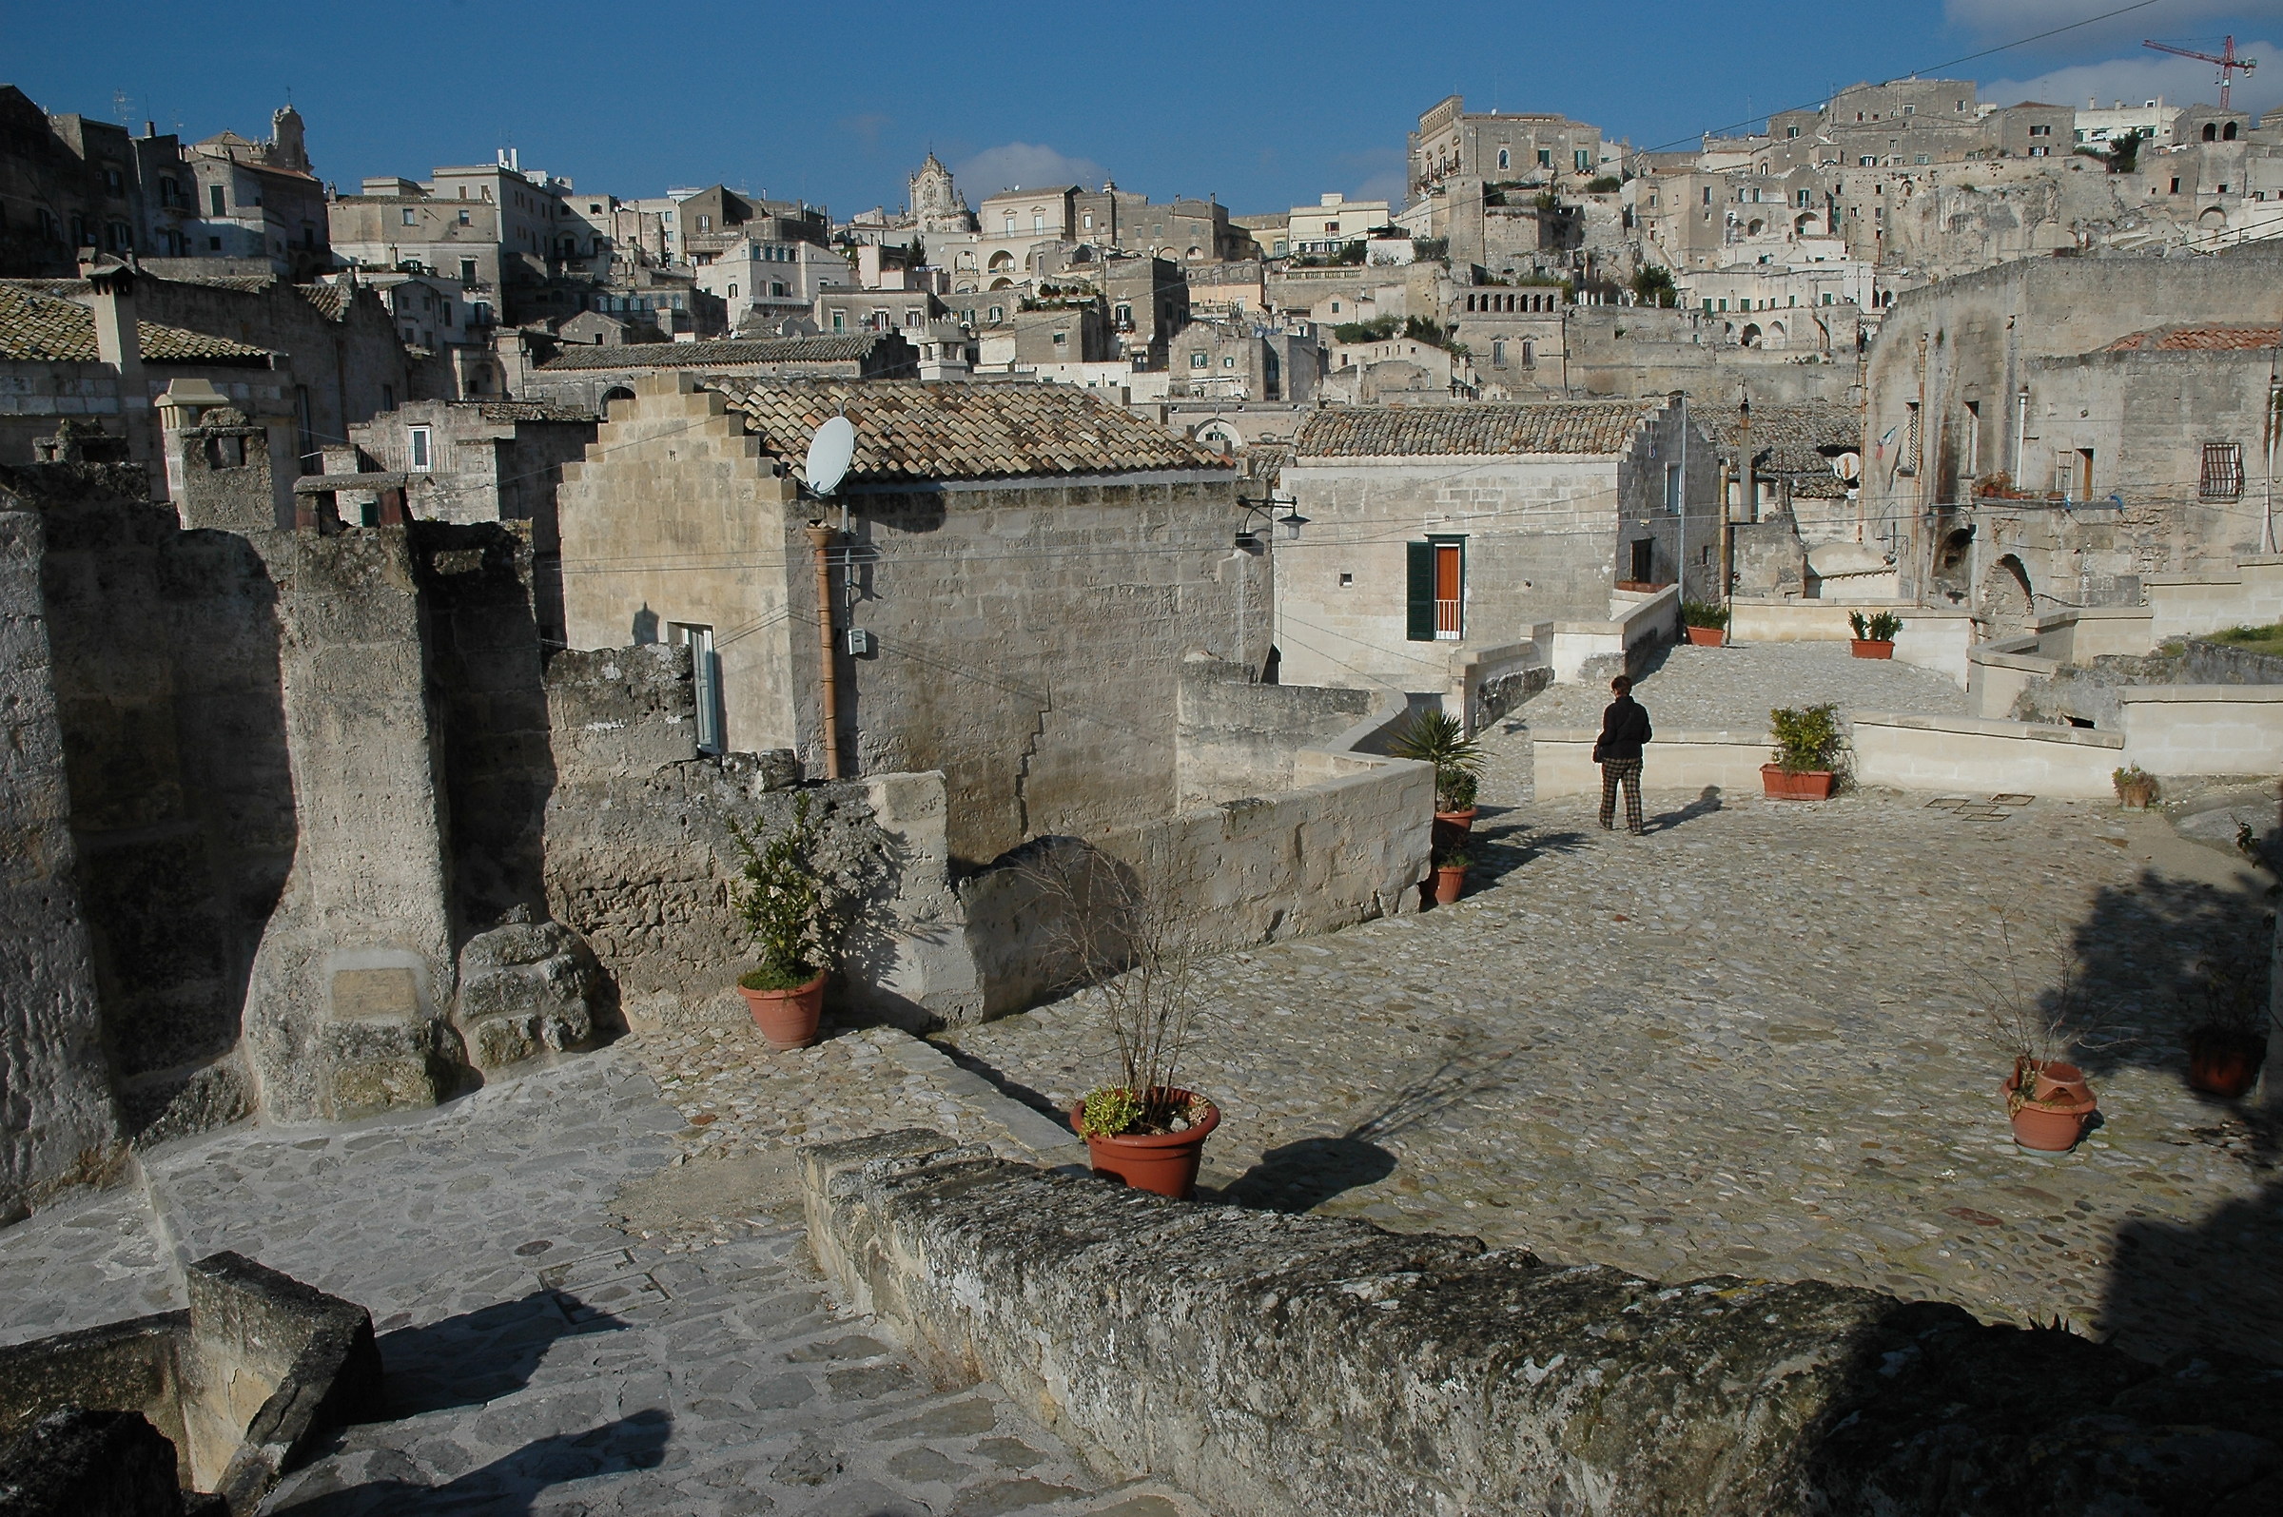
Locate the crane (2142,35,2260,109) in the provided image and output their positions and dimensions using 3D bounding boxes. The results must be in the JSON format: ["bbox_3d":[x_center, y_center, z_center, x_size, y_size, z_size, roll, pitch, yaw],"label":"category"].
[{"bbox_3d":[213.478,-133.806,345.000,40.000,26.000,2.200,-6,10,-29],"label":"crane"}]

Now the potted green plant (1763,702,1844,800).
[{"bbox_3d":[7.475,-0.091,19.350,0.880,1.100,0.500,2,9,20],"label":"potted green plant"}]

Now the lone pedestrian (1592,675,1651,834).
[{"bbox_3d":[4.933,-0.039,17.600,0.559,1.619,0.335,-1,9,5],"label":"lone pedestrian"}]

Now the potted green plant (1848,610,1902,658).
[{"bbox_3d":[13.053,-2.194,30.500,0.940,0.860,0.500,2,9,21],"label":"potted green plant"}]

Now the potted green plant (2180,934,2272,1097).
[{"bbox_3d":[6.135,1.471,9.700,0.392,0.827,0.372,-1,9,0],"label":"potted green plant"}]

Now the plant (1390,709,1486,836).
[{"bbox_3d":[2.708,0.211,15.600,0.860,1.300,0.800,1,9,11],"label":"plant"}]

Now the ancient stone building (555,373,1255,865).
[{"bbox_3d":[-3.381,-2.249,24.557,7.300,6.450,7.000,-8,11,-38],"label":"ancient stone building"}]

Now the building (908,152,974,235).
[{"bbox_3d":[-39.293,-110.019,335.000,12.000,17.000,12.000,1,9,12],"label":"building"}]

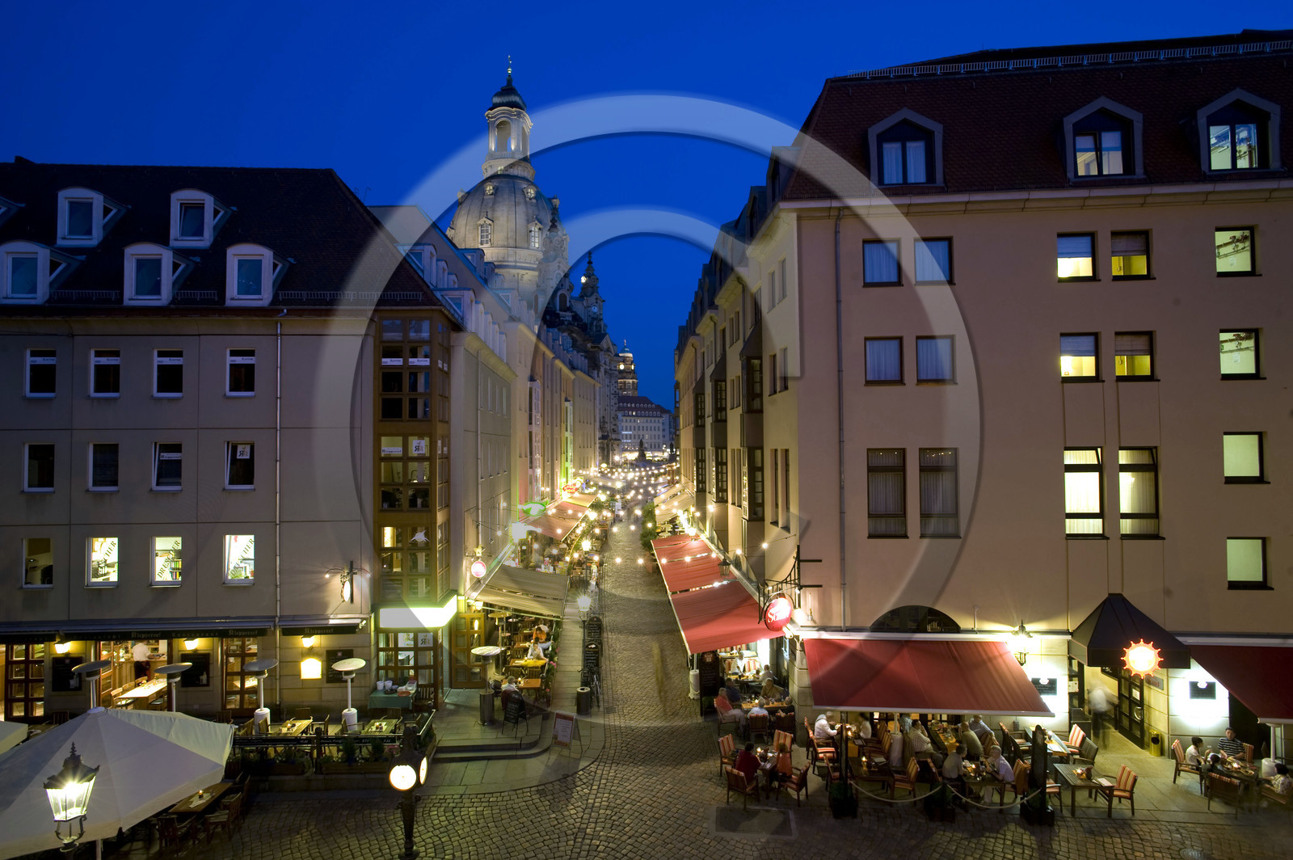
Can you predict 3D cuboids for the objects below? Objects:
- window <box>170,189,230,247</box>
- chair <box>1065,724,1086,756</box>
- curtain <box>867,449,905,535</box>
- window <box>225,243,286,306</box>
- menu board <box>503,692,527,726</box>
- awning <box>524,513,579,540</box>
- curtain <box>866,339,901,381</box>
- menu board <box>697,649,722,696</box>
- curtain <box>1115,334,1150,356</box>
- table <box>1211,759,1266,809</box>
[{"bbox_3d":[-15.816,-7.311,24.372,1.436,2.052,1.400,0,-2,-3],"label":"window"},{"bbox_3d":[11.907,8.941,19.237,0.700,0.950,0.620,-1,-2,11],"label":"chair"},{"bbox_3d":[7.385,1.908,20.970,1.131,2.635,0.100,-1,-2,6],"label":"curtain"},{"bbox_3d":[-12.115,-4.674,21.325,1.318,1.909,1.380,0,-2,-3],"label":"window"},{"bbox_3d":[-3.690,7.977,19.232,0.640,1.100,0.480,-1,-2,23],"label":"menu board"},{"bbox_3d":[-6.440,6.558,47.630,2.250,1.100,11.500,0,-2,-1],"label":"awning"},{"bbox_3d":[6.757,-1.996,19.431,1.001,1.219,0.080,-1,-2,5],"label":"curtain"},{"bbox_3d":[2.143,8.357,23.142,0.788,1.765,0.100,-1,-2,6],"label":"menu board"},{"bbox_3d":[13.392,-2.343,18.763,0.912,0.621,0.060,-1,-2,5],"label":"curtain"},{"bbox_3d":[14.937,8.962,17.316,1.130,0.740,0.970,1,-2,-41],"label":"table"}]

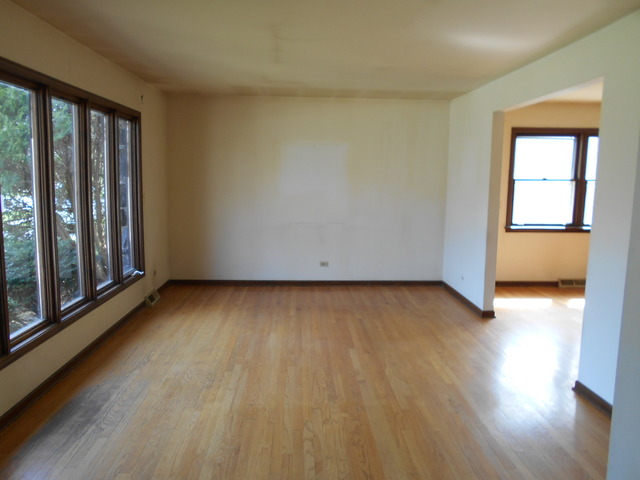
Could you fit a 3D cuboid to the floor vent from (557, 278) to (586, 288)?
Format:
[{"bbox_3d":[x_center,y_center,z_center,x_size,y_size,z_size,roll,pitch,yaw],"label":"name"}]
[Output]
[{"bbox_3d":[3.450,0.595,6.545,0.395,0.105,0.055,1,8,-3],"label":"floor vent"}]

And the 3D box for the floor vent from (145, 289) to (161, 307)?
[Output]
[{"bbox_3d":[-1.902,0.652,5.498,0.080,0.110,0.390,1,8,-3],"label":"floor vent"}]

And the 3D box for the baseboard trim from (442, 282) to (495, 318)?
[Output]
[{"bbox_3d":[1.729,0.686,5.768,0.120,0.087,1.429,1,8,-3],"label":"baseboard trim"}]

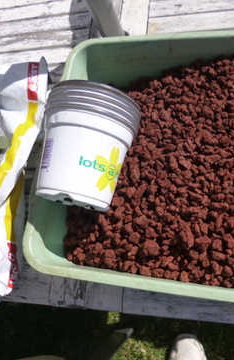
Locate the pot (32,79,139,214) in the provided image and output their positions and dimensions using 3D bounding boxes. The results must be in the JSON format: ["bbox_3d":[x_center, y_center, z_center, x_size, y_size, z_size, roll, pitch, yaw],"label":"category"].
[{"bbox_3d":[-0.048,-0.042,0.493,0.140,0.140,0.152,4,75,31],"label":"pot"}]

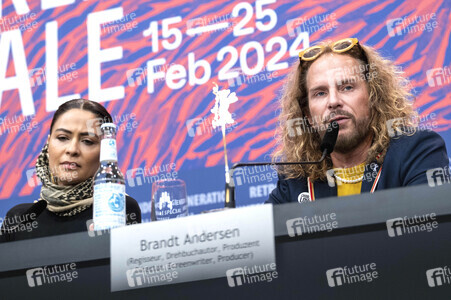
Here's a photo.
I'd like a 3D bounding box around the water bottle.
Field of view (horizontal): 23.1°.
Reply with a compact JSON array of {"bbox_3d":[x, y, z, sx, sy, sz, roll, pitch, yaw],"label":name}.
[{"bbox_3d":[-0.220,0.063,2.090,0.061,0.231,0.061,-2,-15,-1],"label":"water bottle"}]

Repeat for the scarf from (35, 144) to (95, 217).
[{"bbox_3d":[-0.367,0.076,2.730,0.210,0.190,0.185,-4,-16,6],"label":"scarf"}]

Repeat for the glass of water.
[{"bbox_3d":[-0.102,0.112,2.046,0.072,0.102,0.072,-2,-15,-1],"label":"glass of water"}]

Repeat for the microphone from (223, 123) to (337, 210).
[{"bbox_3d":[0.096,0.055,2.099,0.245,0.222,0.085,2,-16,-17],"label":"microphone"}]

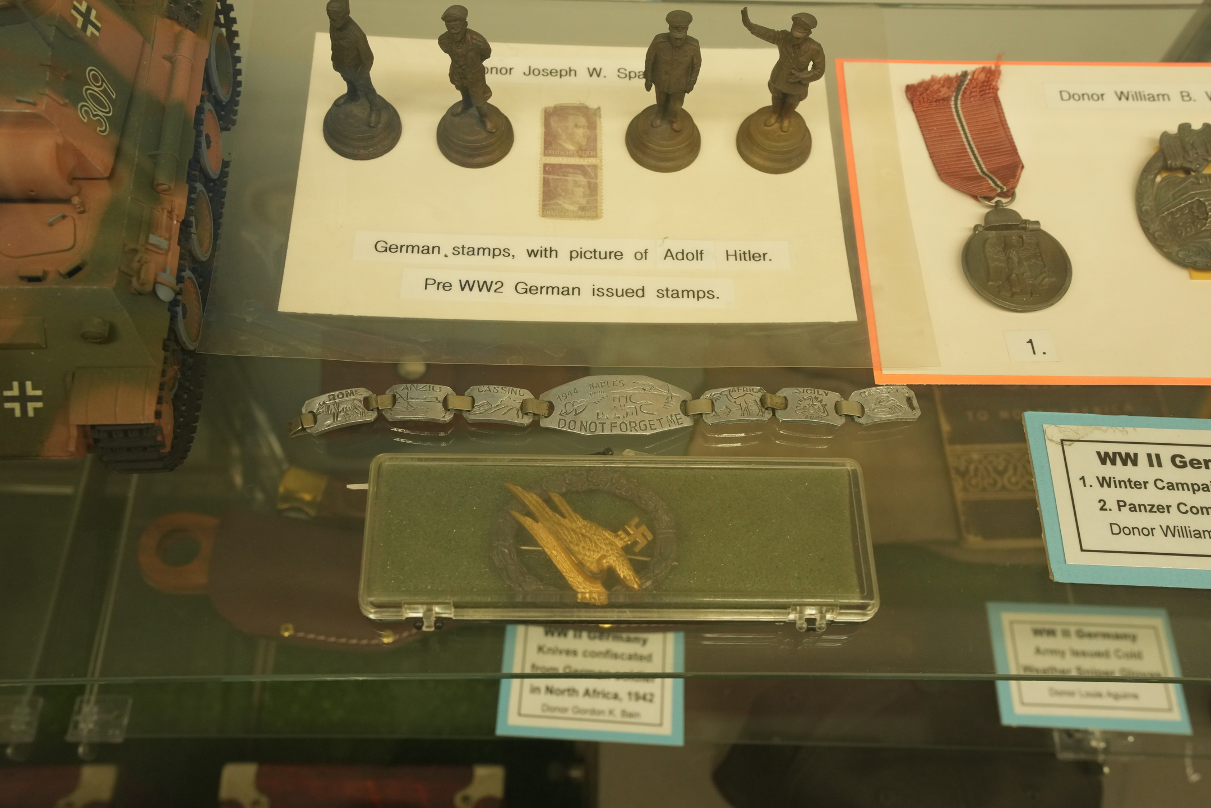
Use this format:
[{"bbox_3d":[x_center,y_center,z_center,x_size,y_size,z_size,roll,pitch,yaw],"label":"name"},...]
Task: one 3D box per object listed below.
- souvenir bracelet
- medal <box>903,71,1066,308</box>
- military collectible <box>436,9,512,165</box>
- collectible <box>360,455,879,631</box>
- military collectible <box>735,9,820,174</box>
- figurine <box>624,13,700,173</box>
[{"bbox_3d":[0.001,0.000,0.362,0.193,0.006,0.021,0,63,-3],"label":"souvenir bracelet"},{"bbox_3d":[0.133,-0.079,0.409,0.039,0.005,0.107,-4,64,-5],"label":"medal"},{"bbox_3d":[-0.044,-0.105,0.382,0.027,0.060,0.027,14,63,4],"label":"military collectible"},{"bbox_3d":[0.004,0.038,0.337,0.147,0.017,0.053,1,63,-3],"label":"collectible"},{"bbox_3d":[0.058,-0.106,0.387,0.033,0.061,0.027,19,64,7],"label":"military collectible"},{"bbox_3d":[0.022,-0.104,0.385,0.026,0.061,0.026,6,63,0],"label":"figurine"}]

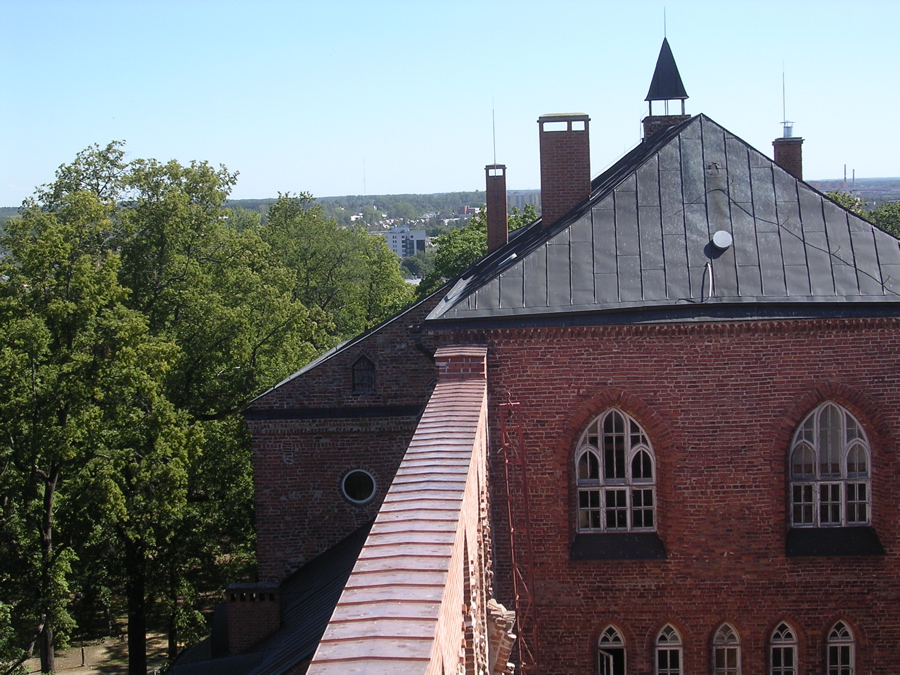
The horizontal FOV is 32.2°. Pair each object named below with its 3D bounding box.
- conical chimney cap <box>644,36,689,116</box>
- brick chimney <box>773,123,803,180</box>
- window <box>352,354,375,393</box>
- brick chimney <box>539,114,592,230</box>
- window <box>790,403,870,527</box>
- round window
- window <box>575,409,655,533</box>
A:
[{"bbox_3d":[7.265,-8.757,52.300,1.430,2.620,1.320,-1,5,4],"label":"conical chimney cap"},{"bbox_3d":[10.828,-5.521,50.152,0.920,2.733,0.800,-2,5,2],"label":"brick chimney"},{"bbox_3d":[-2.604,1.094,46.423,0.716,1.212,0.200,-2,5,2],"label":"window"},{"bbox_3d":[2.784,-4.032,37.915,1.240,2.793,0.750,-2,5,2],"label":"brick chimney"},{"bbox_3d":[8.532,2.855,34.936,1.777,2.822,0.220,-2,5,2],"label":"window"},{"bbox_3d":[-2.719,4.457,46.741,1.036,1.077,0.200,-2,5,2],"label":"round window"},{"bbox_3d":[3.726,3.011,35.121,1.817,2.826,0.220,-2,5,2],"label":"window"}]

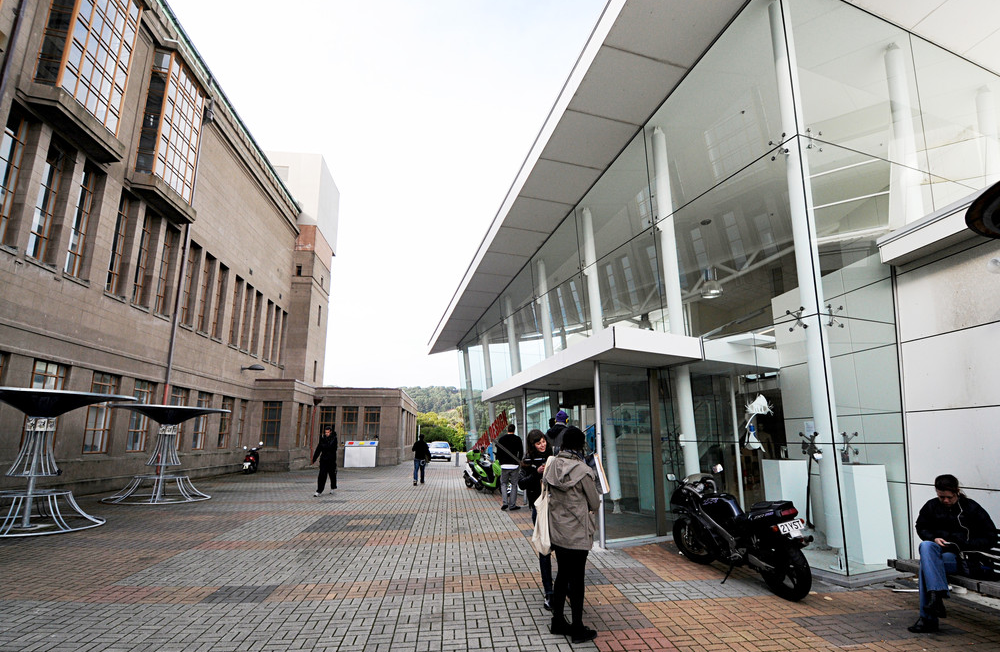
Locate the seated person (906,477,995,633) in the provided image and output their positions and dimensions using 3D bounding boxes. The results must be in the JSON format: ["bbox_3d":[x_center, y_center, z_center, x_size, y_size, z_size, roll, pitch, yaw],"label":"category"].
[{"bbox_3d":[3.695,1.889,4.193,0.770,1.210,0.560,3,-13,-15],"label":"seated person"}]

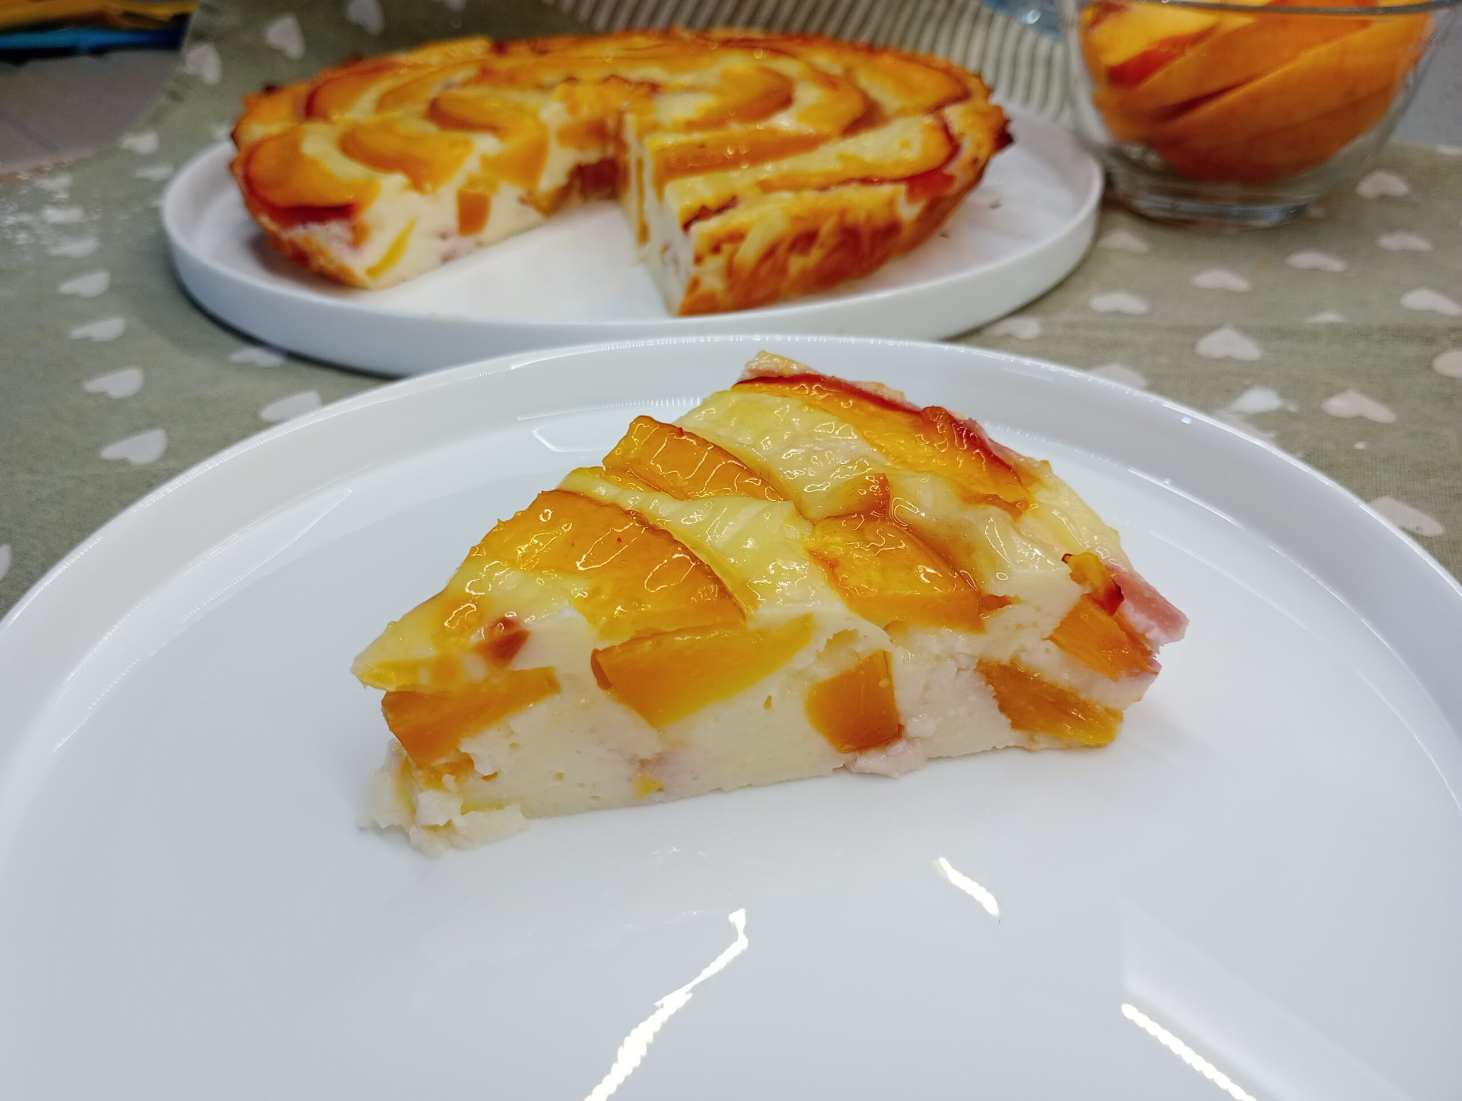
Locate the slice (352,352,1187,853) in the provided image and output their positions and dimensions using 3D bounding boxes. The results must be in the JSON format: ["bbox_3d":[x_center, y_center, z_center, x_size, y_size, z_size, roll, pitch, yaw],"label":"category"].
[{"bbox_3d":[-0.004,0.010,0.167,0.101,0.029,0.093,-20,38,-25],"label":"slice"}]

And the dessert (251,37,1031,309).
[{"bbox_3d":[-0.032,-0.123,0.365,0.231,0.031,0.223,8,35,14],"label":"dessert"}]

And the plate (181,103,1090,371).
[{"bbox_3d":[-0.029,-0.119,0.377,0.280,0.018,0.280,-1,33,1],"label":"plate"}]

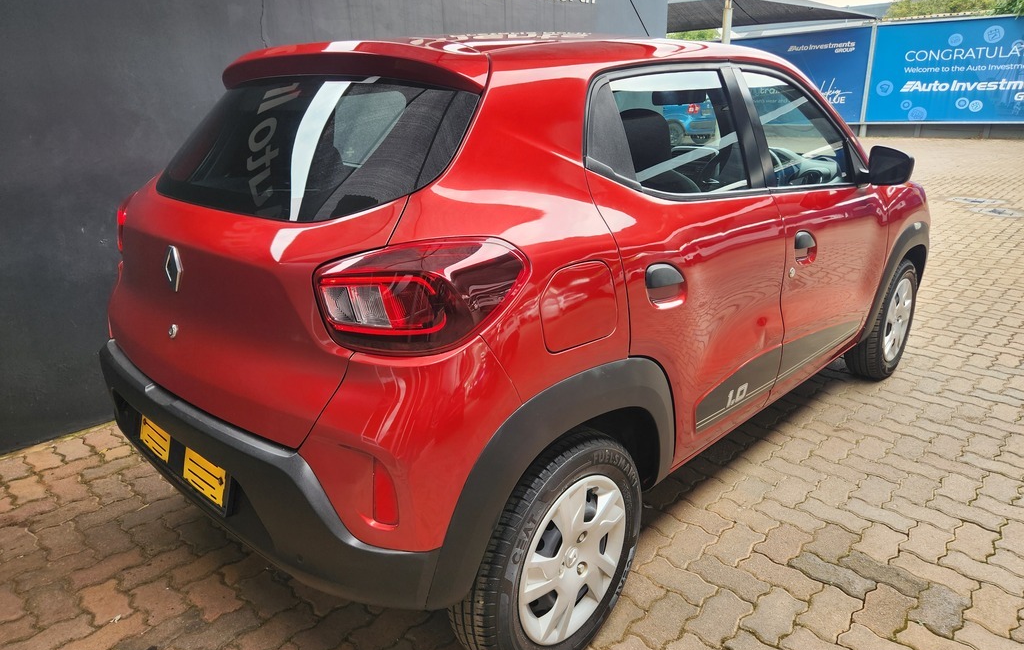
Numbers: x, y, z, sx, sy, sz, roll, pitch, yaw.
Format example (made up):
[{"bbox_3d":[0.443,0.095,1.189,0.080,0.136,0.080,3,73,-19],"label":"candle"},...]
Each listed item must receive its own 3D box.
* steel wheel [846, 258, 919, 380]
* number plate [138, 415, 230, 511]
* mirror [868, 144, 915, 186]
[{"bbox_3d":[1.769,-0.029,3.239,0.170,0.580,0.580,14,23,42],"label":"steel wheel"},{"bbox_3d":[-0.783,0.292,1.602,0.485,0.105,0.015,14,9,42],"label":"number plate"},{"bbox_3d":[1.389,-0.586,2.504,0.190,0.140,0.110,14,23,42],"label":"mirror"}]

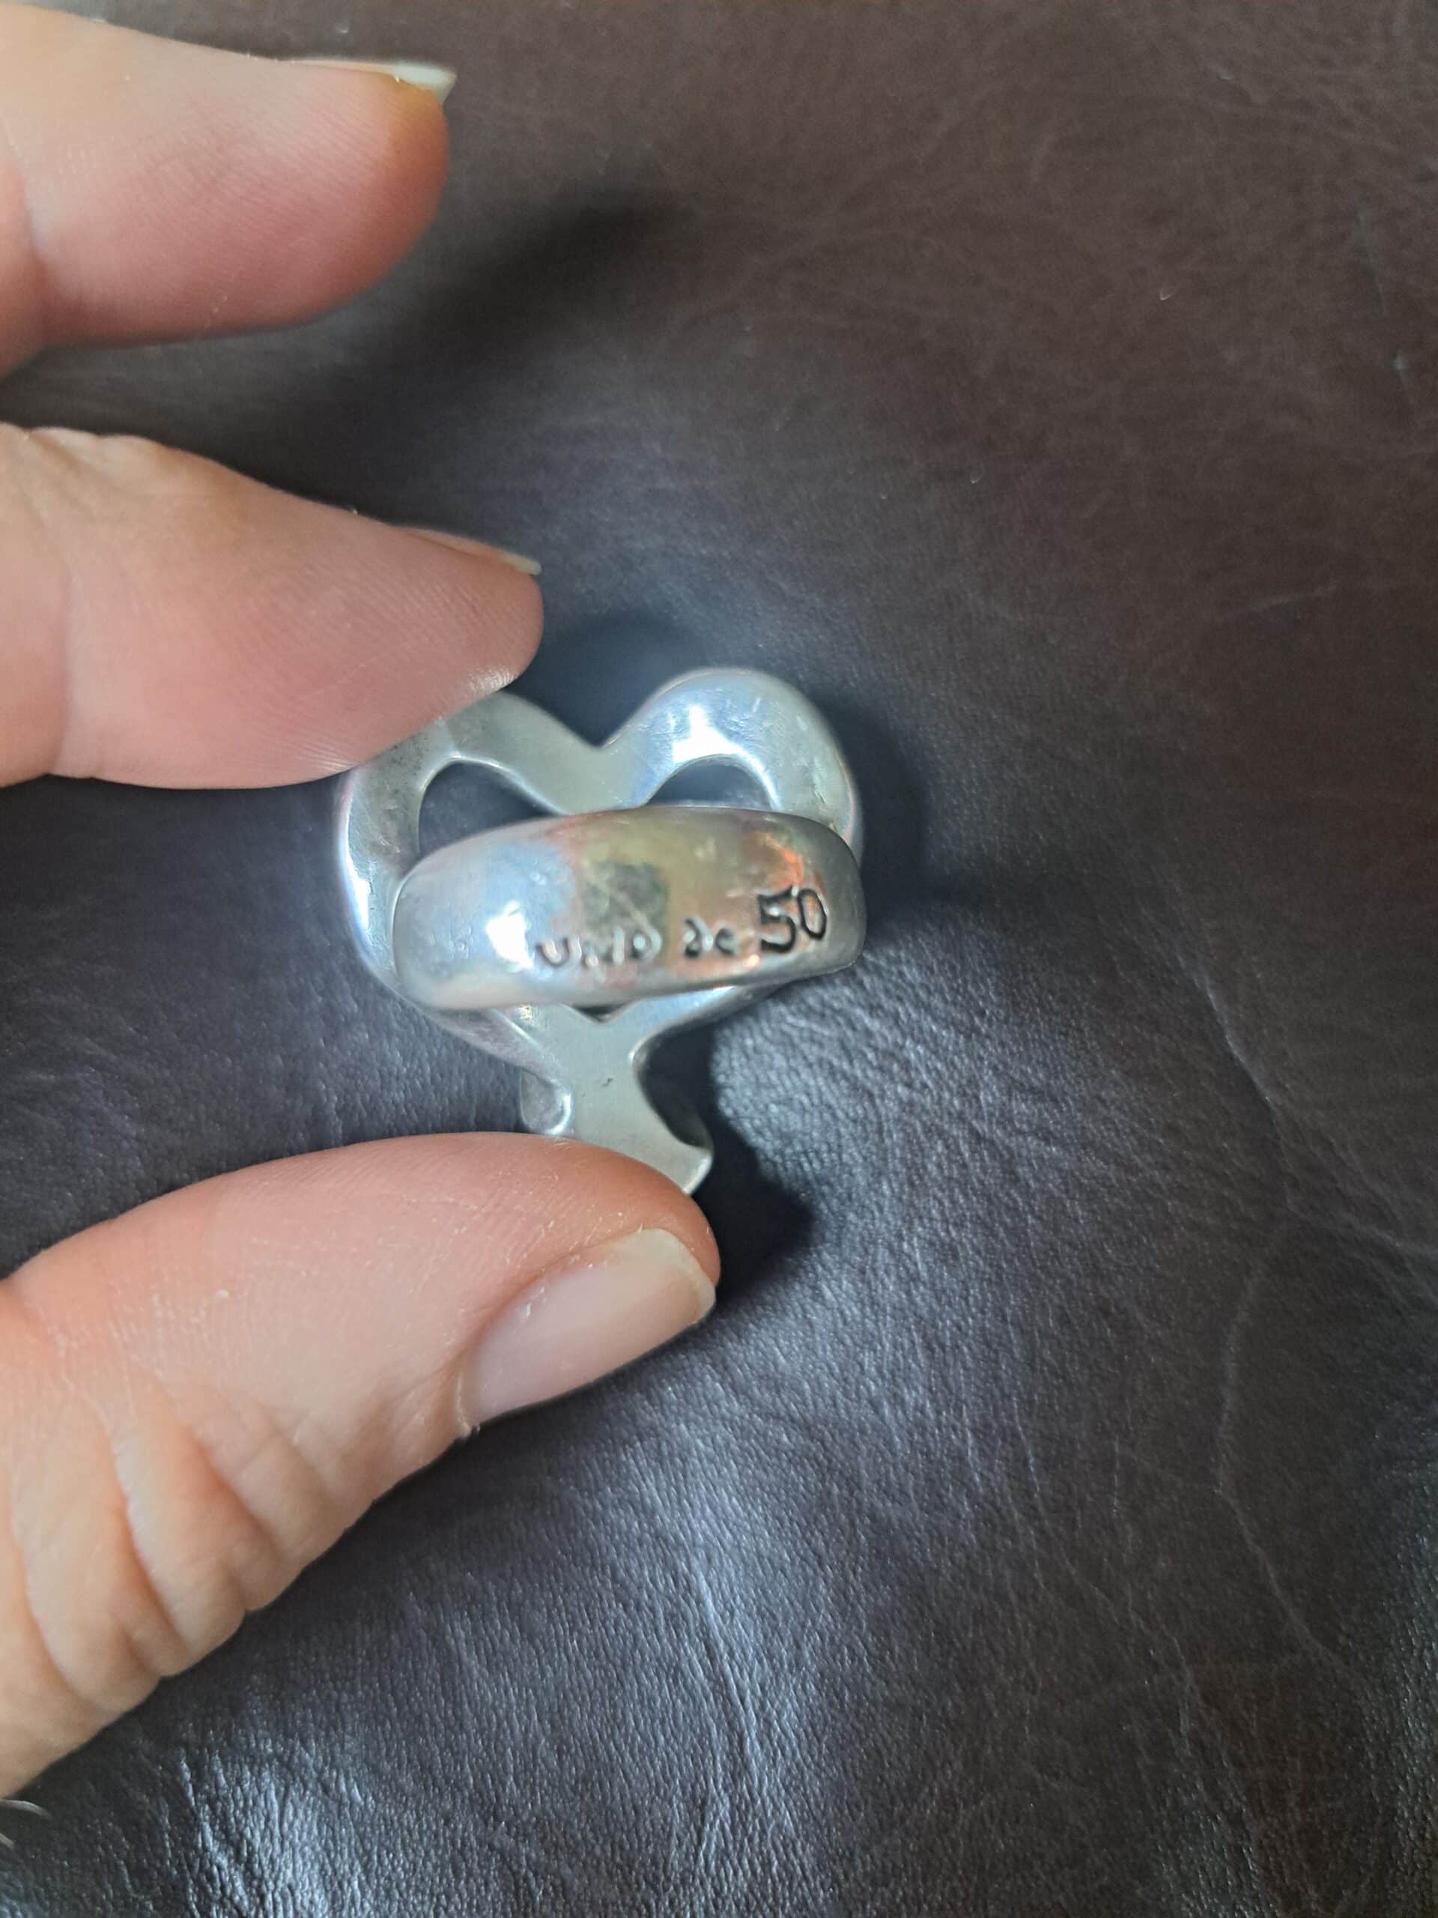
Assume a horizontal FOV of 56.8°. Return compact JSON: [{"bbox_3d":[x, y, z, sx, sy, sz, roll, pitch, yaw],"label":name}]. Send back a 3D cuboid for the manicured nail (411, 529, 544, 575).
[{"bbox_3d":[-0.014,-0.023,0.074,0.010,0.009,0.003,20,96,0],"label":"manicured nail"}]

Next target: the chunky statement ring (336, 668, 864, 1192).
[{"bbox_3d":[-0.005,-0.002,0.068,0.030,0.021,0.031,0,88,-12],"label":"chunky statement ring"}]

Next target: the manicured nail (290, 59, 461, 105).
[{"bbox_3d":[-0.021,-0.053,0.080,0.011,0.009,0.003,6,108,0],"label":"manicured nail"}]

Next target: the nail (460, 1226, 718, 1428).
[{"bbox_3d":[-0.007,0.019,0.069,0.014,0.011,0.004,-33,57,-2],"label":"nail"}]

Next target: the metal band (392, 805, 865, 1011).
[{"bbox_3d":[-0.004,-0.002,0.064,0.022,0.021,0.008,-4,90,-12],"label":"metal band"}]

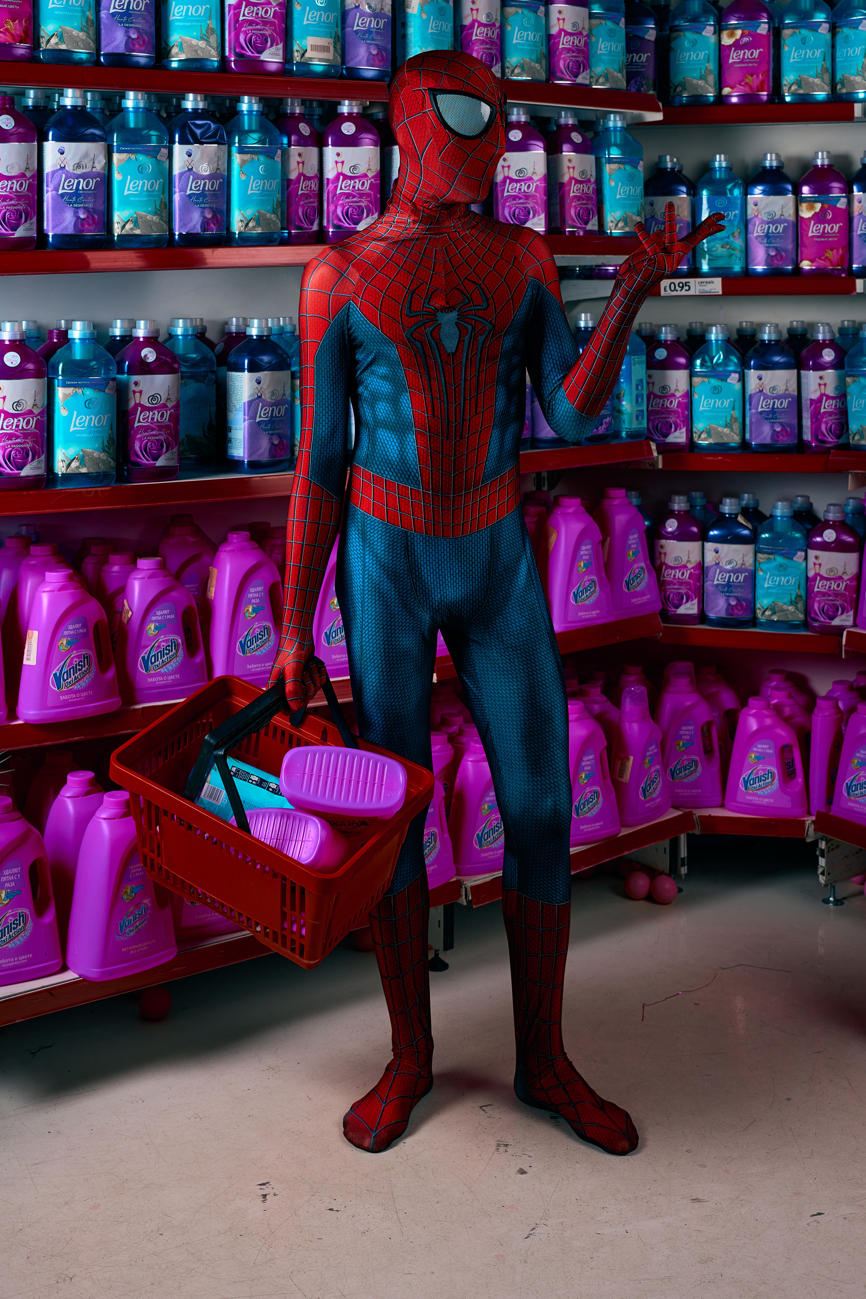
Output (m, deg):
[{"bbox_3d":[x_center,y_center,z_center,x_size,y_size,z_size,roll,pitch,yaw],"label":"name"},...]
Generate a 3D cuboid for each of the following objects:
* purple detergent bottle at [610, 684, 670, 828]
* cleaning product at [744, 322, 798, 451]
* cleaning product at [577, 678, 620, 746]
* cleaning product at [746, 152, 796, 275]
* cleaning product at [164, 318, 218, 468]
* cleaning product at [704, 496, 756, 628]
[{"bbox_3d":[0.460,0.228,2.790,0.125,0.275,0.085,-12,18,-41],"label":"purple detergent bottle"},{"bbox_3d":[0.804,-0.626,3.000,0.120,0.298,0.086,1,14,5],"label":"cleaning product"},{"bbox_3d":[0.369,0.218,2.780,0.155,0.287,0.105,-9,16,-32],"label":"cleaning product"},{"bbox_3d":[0.824,-1.060,3.070,0.120,0.298,0.086,4,14,17],"label":"cleaning product"},{"bbox_3d":[-0.506,-0.532,2.600,0.120,0.298,0.086,-6,15,-23],"label":"cleaning product"},{"bbox_3d":[0.690,-0.201,2.930,0.120,0.290,0.080,4,11,24],"label":"cleaning product"}]

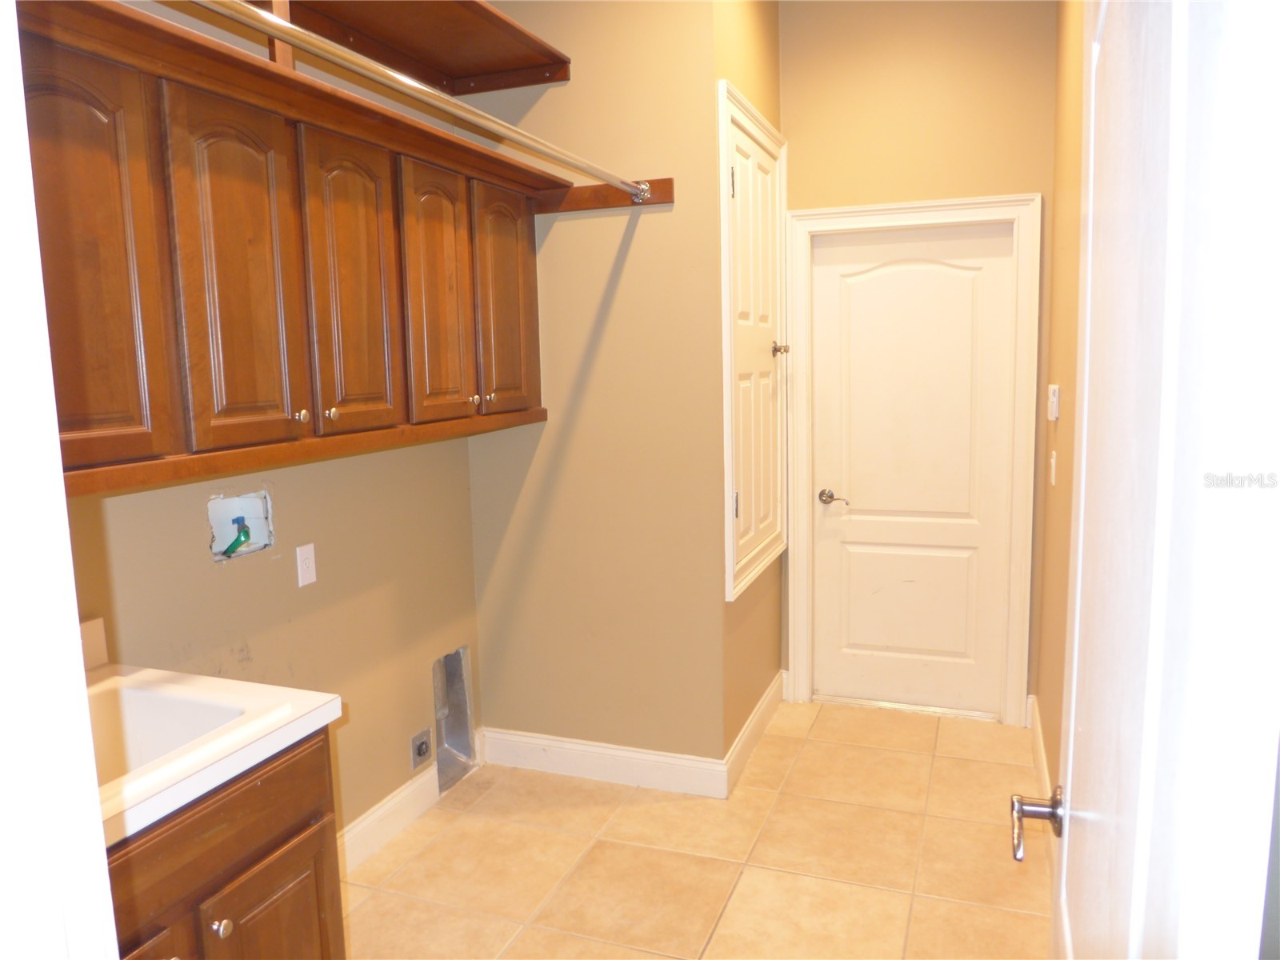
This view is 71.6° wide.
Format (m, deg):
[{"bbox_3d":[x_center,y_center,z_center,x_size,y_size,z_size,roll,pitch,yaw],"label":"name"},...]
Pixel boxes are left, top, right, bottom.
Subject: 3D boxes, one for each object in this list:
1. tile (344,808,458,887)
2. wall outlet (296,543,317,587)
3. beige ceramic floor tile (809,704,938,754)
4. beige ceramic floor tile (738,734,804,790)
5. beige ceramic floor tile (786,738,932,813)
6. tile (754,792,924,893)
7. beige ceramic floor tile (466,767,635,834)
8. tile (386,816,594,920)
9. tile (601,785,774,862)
[{"bbox_3d":[-0.767,1.202,2.916,0.150,0.010,0.495,1,7,21],"label":"tile"},{"bbox_3d":[-0.963,0.248,2.576,0.008,0.114,0.071,1,7,21],"label":"wall outlet"},{"bbox_3d":[0.998,1.060,3.778,0.495,0.010,0.405,1,7,21],"label":"beige ceramic floor tile"},{"bbox_3d":[0.522,1.106,3.479,0.162,0.010,0.495,1,7,21],"label":"beige ceramic floor tile"},{"bbox_3d":[0.833,1.113,3.357,0.495,0.010,0.495,1,7,21],"label":"beige ceramic floor tile"},{"bbox_3d":[0.651,1.171,2.895,0.495,0.010,0.495,1,7,21],"label":"tile"},{"bbox_3d":[-0.303,1.158,3.201,0.495,0.010,0.370,1,7,21],"label":"beige ceramic floor tile"},{"bbox_3d":[-0.462,1.209,2.797,0.495,0.010,0.495,1,7,21],"label":"tile"},{"bbox_3d":[0.185,1.161,3.077,0.495,0.010,0.495,1,7,21],"label":"tile"}]

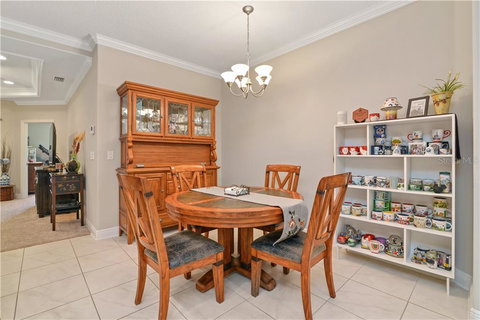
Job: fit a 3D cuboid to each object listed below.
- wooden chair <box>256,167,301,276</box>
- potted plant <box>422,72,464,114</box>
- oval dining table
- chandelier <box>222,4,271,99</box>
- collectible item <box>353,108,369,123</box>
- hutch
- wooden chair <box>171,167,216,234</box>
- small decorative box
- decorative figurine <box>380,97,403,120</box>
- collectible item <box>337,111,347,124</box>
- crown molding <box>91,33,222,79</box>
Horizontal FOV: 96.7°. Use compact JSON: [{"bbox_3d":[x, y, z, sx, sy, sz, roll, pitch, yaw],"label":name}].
[{"bbox_3d":[0.372,0.615,2.618,0.500,1.030,0.620,0,1,43],"label":"wooden chair"},{"bbox_3d":[1.783,-0.570,1.867,0.240,0.365,0.260,0,1,-43],"label":"potted plant"},{"bbox_3d":[-0.047,0.744,2.153,1.340,0.778,1.340,0,1,-43],"label":"oval dining table"},{"bbox_3d":[0.086,-1.219,2.460,0.600,1.030,0.600,0,0,0],"label":"chandelier"},{"bbox_3d":[1.320,-0.479,2.331,0.060,0.172,0.157,0,1,-43],"label":"collectible item"},{"bbox_3d":[-1.072,0.049,3.445,1.520,2.145,0.510,0,1,-43],"label":"hutch"},{"bbox_3d":[-0.443,0.614,2.573,0.500,1.030,0.620,0,1,-44],"label":"wooden chair"},{"bbox_3d":[-0.030,0.318,2.197,0.190,0.075,0.190,0,1,-43],"label":"small decorative box"},{"bbox_3d":[1.520,-0.508,2.132,0.183,0.235,0.183,0,1,-43],"label":"decorative figurine"},{"bbox_3d":[1.190,-0.478,2.484,0.105,0.170,0.105,0,1,-43],"label":"collectible item"},{"bbox_3d":[-1.183,-1.696,3.675,2.280,0.110,0.100,0,1,-43],"label":"crown molding"}]

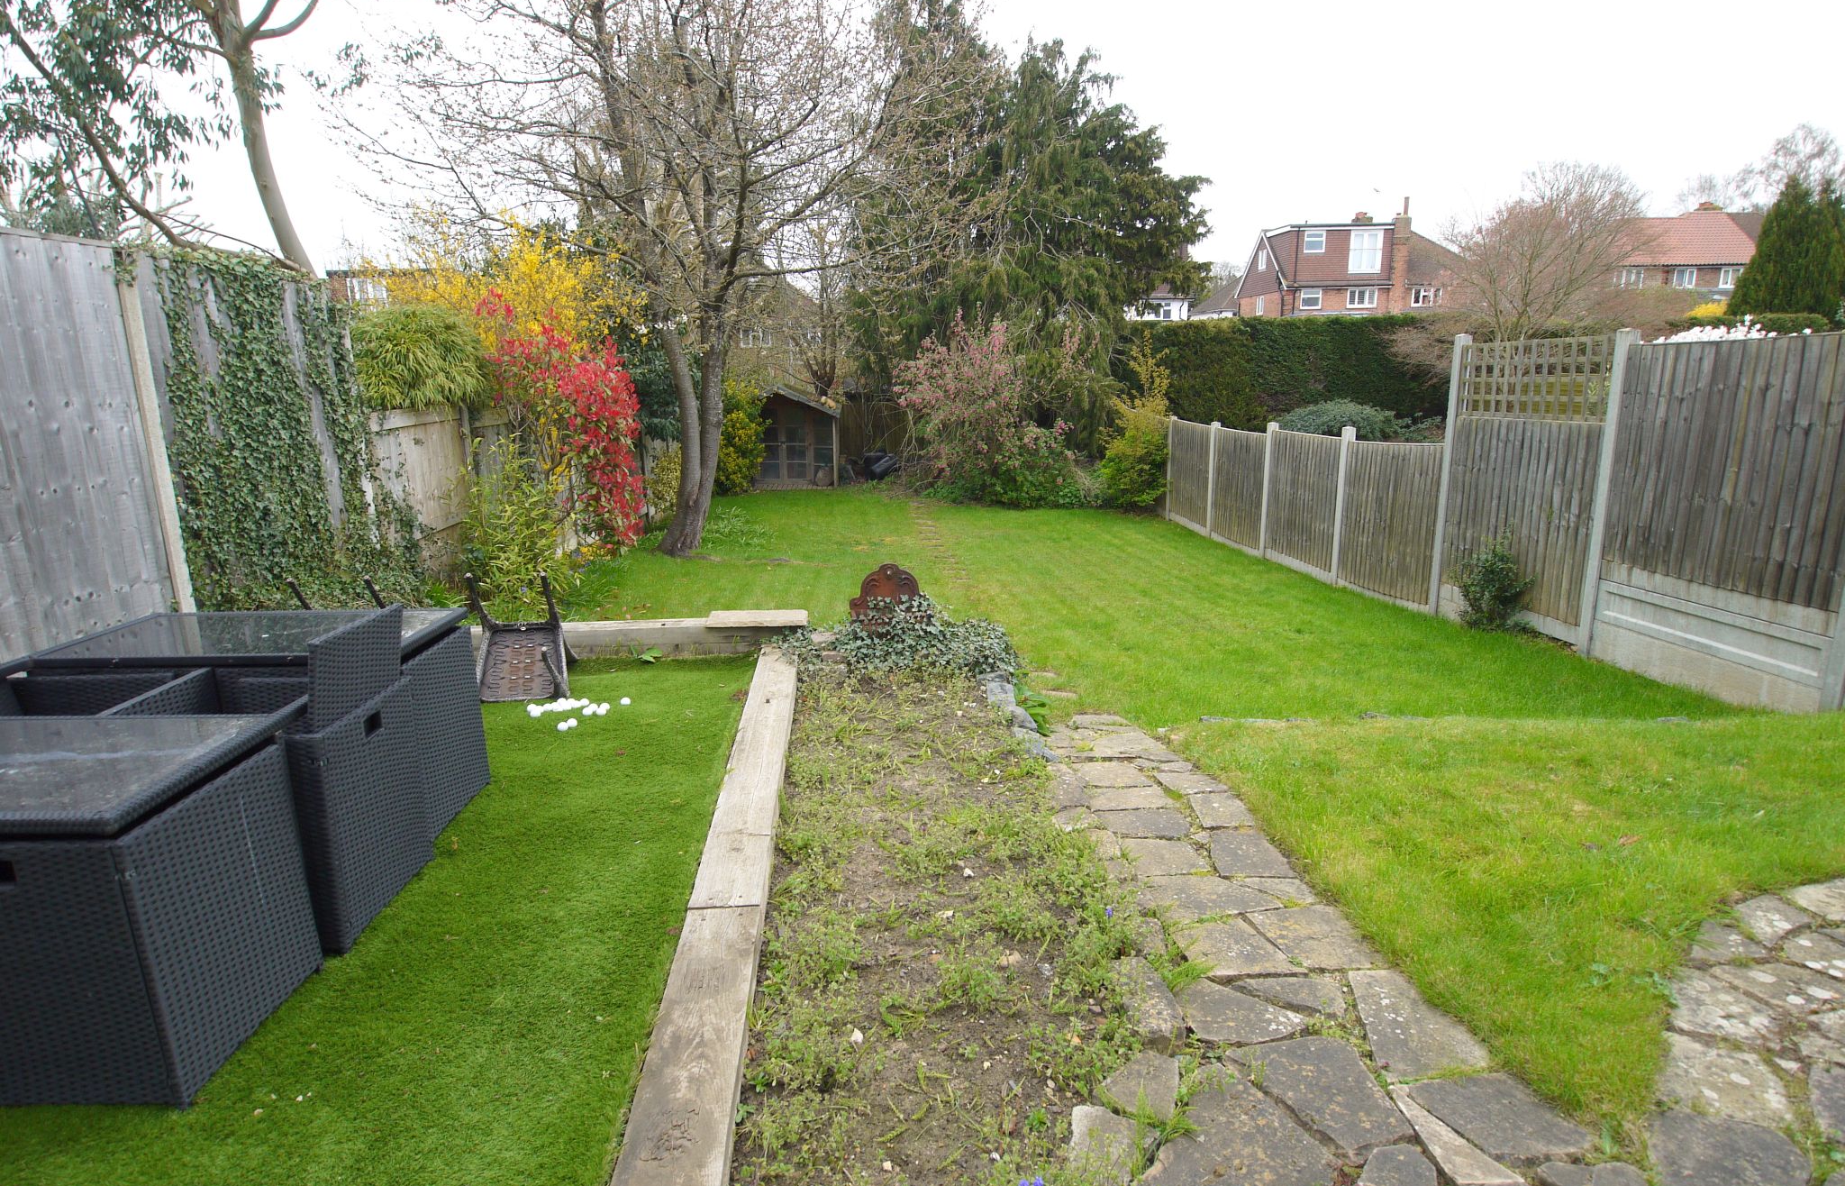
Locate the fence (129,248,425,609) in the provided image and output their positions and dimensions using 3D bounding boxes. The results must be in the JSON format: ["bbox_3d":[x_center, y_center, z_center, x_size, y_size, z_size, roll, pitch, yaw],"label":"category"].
[{"bbox_3d":[-3.522,-0.732,5.404,0.160,1.960,2.150,-2,12,-4],"label":"fence"}]

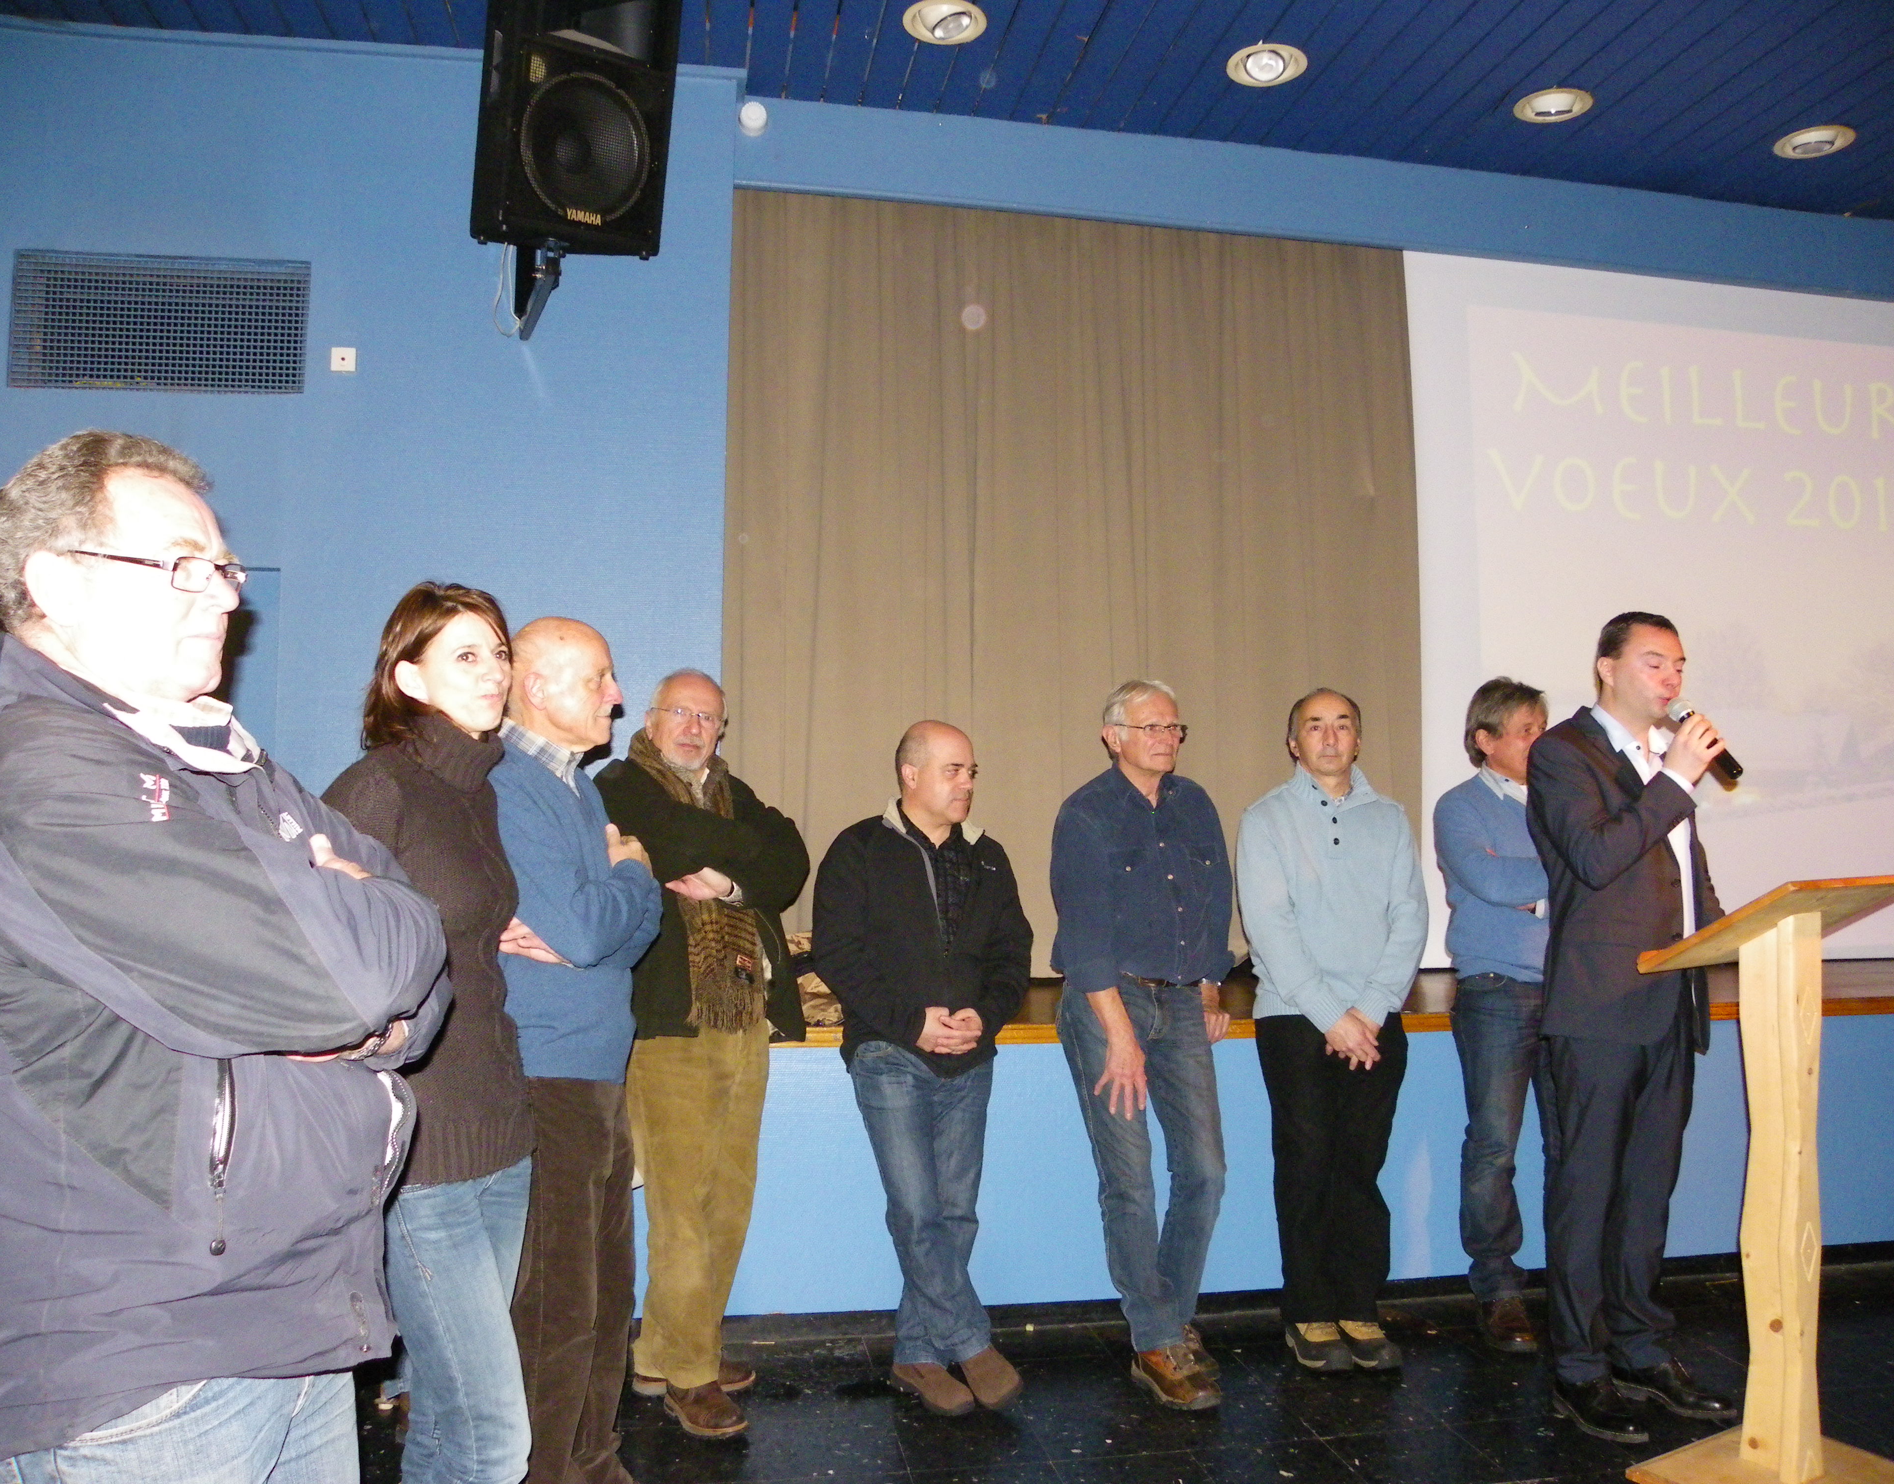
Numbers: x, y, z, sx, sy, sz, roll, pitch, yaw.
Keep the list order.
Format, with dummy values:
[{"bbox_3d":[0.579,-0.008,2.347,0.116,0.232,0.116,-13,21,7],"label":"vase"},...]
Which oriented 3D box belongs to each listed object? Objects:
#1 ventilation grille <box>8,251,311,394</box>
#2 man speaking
[{"bbox_3d":[-2.439,-1.302,4.608,0.880,0.425,0.040,1,-3,-10],"label":"ventilation grille"},{"bbox_3d":[1.560,0.604,3.346,0.500,1.810,0.440,3,-4,-38],"label":"man speaking"}]

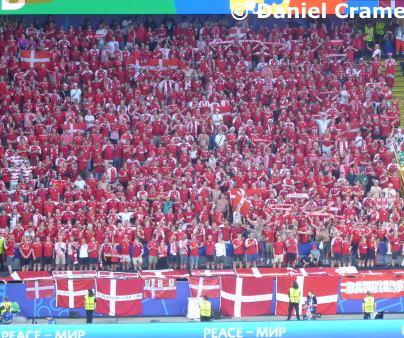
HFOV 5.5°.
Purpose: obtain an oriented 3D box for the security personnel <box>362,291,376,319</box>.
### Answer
[{"bbox_3d":[7.459,6.341,187.300,0.620,1.770,0.350,0,8,-11],"label":"security personnel"}]

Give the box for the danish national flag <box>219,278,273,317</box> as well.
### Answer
[{"bbox_3d":[2.013,5.782,189.500,2.440,1.800,0.100,0,8,-11],"label":"danish national flag"}]

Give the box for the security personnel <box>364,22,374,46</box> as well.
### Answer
[{"bbox_3d":[8.180,-6.271,205.513,0.550,1.800,0.350,0,8,-10],"label":"security personnel"}]

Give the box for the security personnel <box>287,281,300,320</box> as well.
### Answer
[{"bbox_3d":[4.129,5.970,189.000,0.560,1.750,0.360,0,8,-8],"label":"security personnel"}]

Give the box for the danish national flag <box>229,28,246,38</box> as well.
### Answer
[{"bbox_3d":[1.737,-6.591,204.939,0.840,0.540,0.050,-1,9,-11],"label":"danish national flag"}]

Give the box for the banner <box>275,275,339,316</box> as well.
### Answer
[{"bbox_3d":[4.734,5.685,187.915,2.820,1.720,0.060,-1,9,-11],"label":"banner"}]

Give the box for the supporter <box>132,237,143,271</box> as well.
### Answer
[{"bbox_3d":[-2.957,3.993,192.000,0.540,1.720,0.360,2,8,5],"label":"supporter"}]

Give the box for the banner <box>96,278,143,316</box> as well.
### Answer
[{"bbox_3d":[-3.678,5.707,186.290,2.120,1.620,0.060,-1,9,-11],"label":"banner"}]

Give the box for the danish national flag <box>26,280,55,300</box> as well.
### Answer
[{"bbox_3d":[-7.147,5.352,185.561,1.270,0.870,0.060,-1,9,-11],"label":"danish national flag"}]

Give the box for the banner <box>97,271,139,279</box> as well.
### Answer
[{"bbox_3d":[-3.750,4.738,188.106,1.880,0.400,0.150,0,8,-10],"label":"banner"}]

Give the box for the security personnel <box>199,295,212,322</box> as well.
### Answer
[{"bbox_3d":[0.164,6.810,196.023,0.570,1.760,0.360,-1,10,-8],"label":"security personnel"}]

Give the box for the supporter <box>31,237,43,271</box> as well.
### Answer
[{"bbox_3d":[-7.365,3.882,187.550,0.540,1.700,0.380,-1,9,-11],"label":"supporter"}]

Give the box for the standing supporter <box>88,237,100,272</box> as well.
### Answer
[{"bbox_3d":[-4.899,3.957,189.094,0.550,1.800,0.350,0,8,-10],"label":"standing supporter"}]

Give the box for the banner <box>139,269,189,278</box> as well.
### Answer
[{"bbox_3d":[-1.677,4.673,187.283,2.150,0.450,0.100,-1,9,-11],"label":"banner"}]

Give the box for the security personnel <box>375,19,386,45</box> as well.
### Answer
[{"bbox_3d":[9.078,-6.739,213.000,0.520,1.770,0.360,0,8,-11],"label":"security personnel"}]

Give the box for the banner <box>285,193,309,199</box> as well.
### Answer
[{"bbox_3d":[4.469,1.254,196.000,1.120,0.250,0.120,0,8,-11],"label":"banner"}]

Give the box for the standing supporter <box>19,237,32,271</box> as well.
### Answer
[{"bbox_3d":[-7.932,3.932,188.533,0.550,1.800,0.350,0,8,-10],"label":"standing supporter"}]

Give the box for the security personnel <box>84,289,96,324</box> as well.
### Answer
[{"bbox_3d":[-4.996,6.190,186.500,0.540,1.700,0.350,0,8,-5],"label":"security personnel"}]

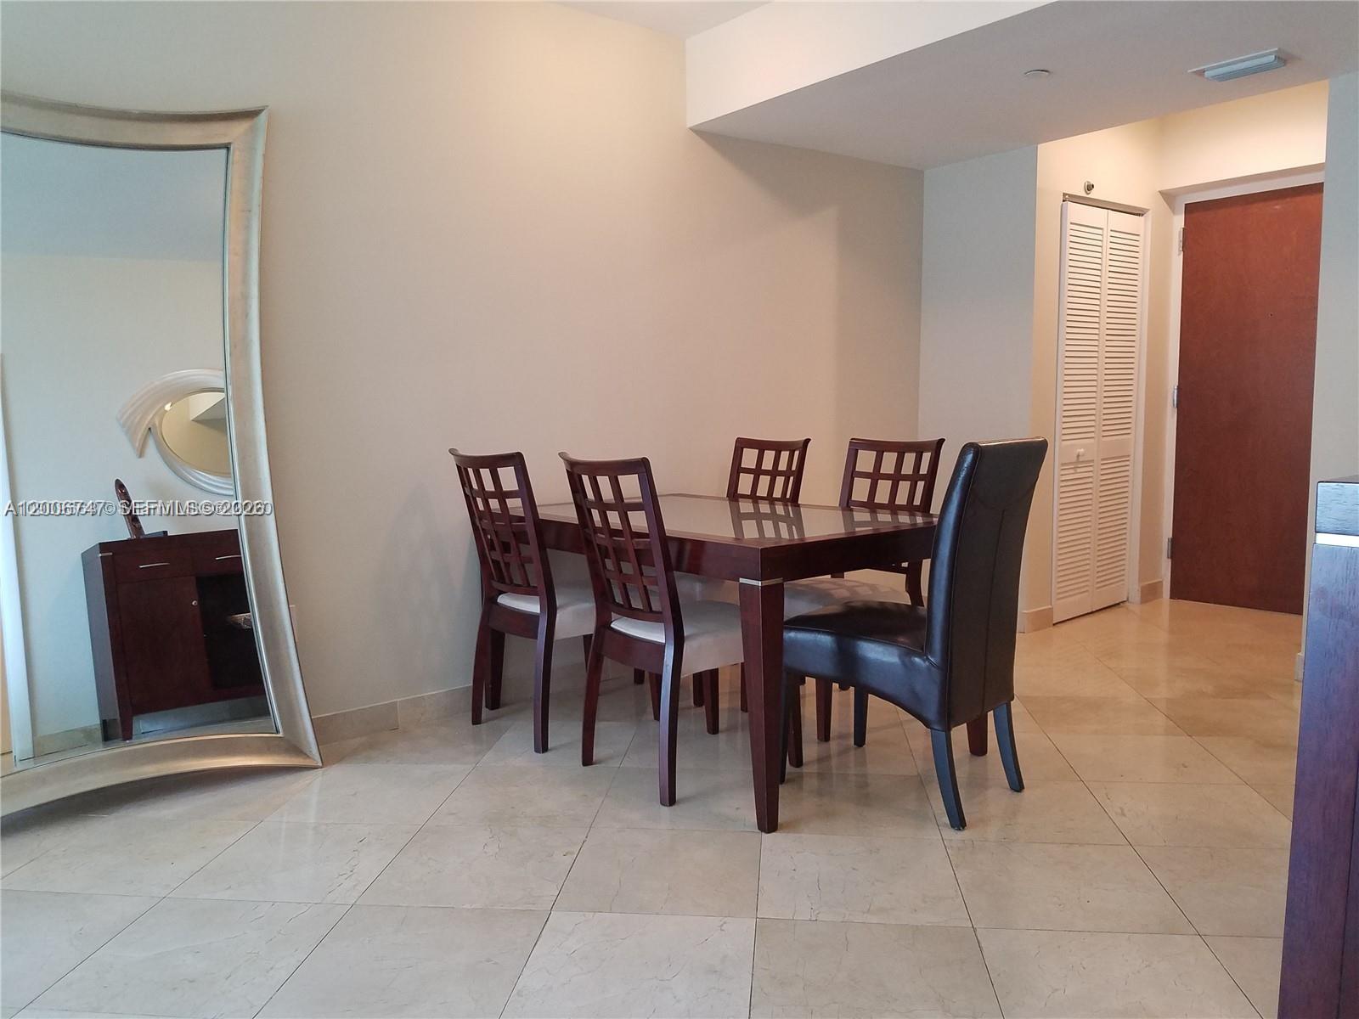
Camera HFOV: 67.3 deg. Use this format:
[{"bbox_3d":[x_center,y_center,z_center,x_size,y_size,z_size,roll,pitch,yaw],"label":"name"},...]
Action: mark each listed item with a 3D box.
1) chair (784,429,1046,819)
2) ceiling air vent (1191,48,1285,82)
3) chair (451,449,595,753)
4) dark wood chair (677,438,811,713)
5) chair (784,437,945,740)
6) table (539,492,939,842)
[{"bbox_3d":[0.659,0.308,2.970,0.660,1.010,0.470,4,7,43],"label":"chair"},{"bbox_3d":[2.044,-1.585,3.700,0.195,0.040,0.310,-5,7,-39],"label":"ceiling air vent"},{"bbox_3d":[-0.410,0.274,3.655,0.610,0.988,0.480,-5,7,-40],"label":"chair"},{"bbox_3d":[0.155,0.217,4.147,0.610,0.988,0.480,-5,7,-35],"label":"dark wood chair"},{"bbox_3d":[0.572,0.251,3.710,0.610,0.988,0.480,-5,6,-34],"label":"chair"},{"bbox_3d":[0.119,0.397,3.548,0.990,0.745,1.530,-5,7,-39],"label":"table"}]

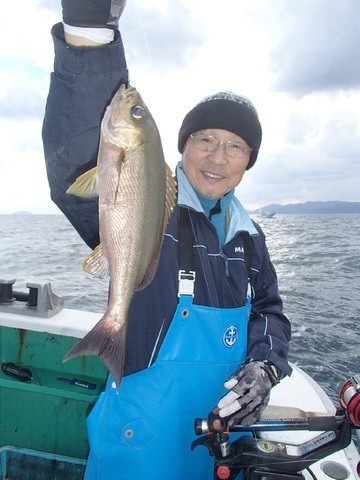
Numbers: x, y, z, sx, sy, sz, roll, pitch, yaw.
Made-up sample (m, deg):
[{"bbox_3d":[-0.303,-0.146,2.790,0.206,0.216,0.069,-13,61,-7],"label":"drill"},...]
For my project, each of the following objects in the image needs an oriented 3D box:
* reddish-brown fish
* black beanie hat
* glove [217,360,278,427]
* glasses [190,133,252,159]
[{"bbox_3d":[-0.093,-0.005,0.600,0.172,0.467,0.070,4,3,-3],"label":"reddish-brown fish"},{"bbox_3d":[0.101,-0.267,0.945,0.195,0.165,0.220,13,13,4],"label":"black beanie hat"},{"bbox_3d":[0.134,0.306,0.770,0.142,0.100,0.075,-43,-18,-26],"label":"glove"},{"bbox_3d":[0.099,-0.218,0.913,0.140,0.042,0.135,13,13,4],"label":"glasses"}]

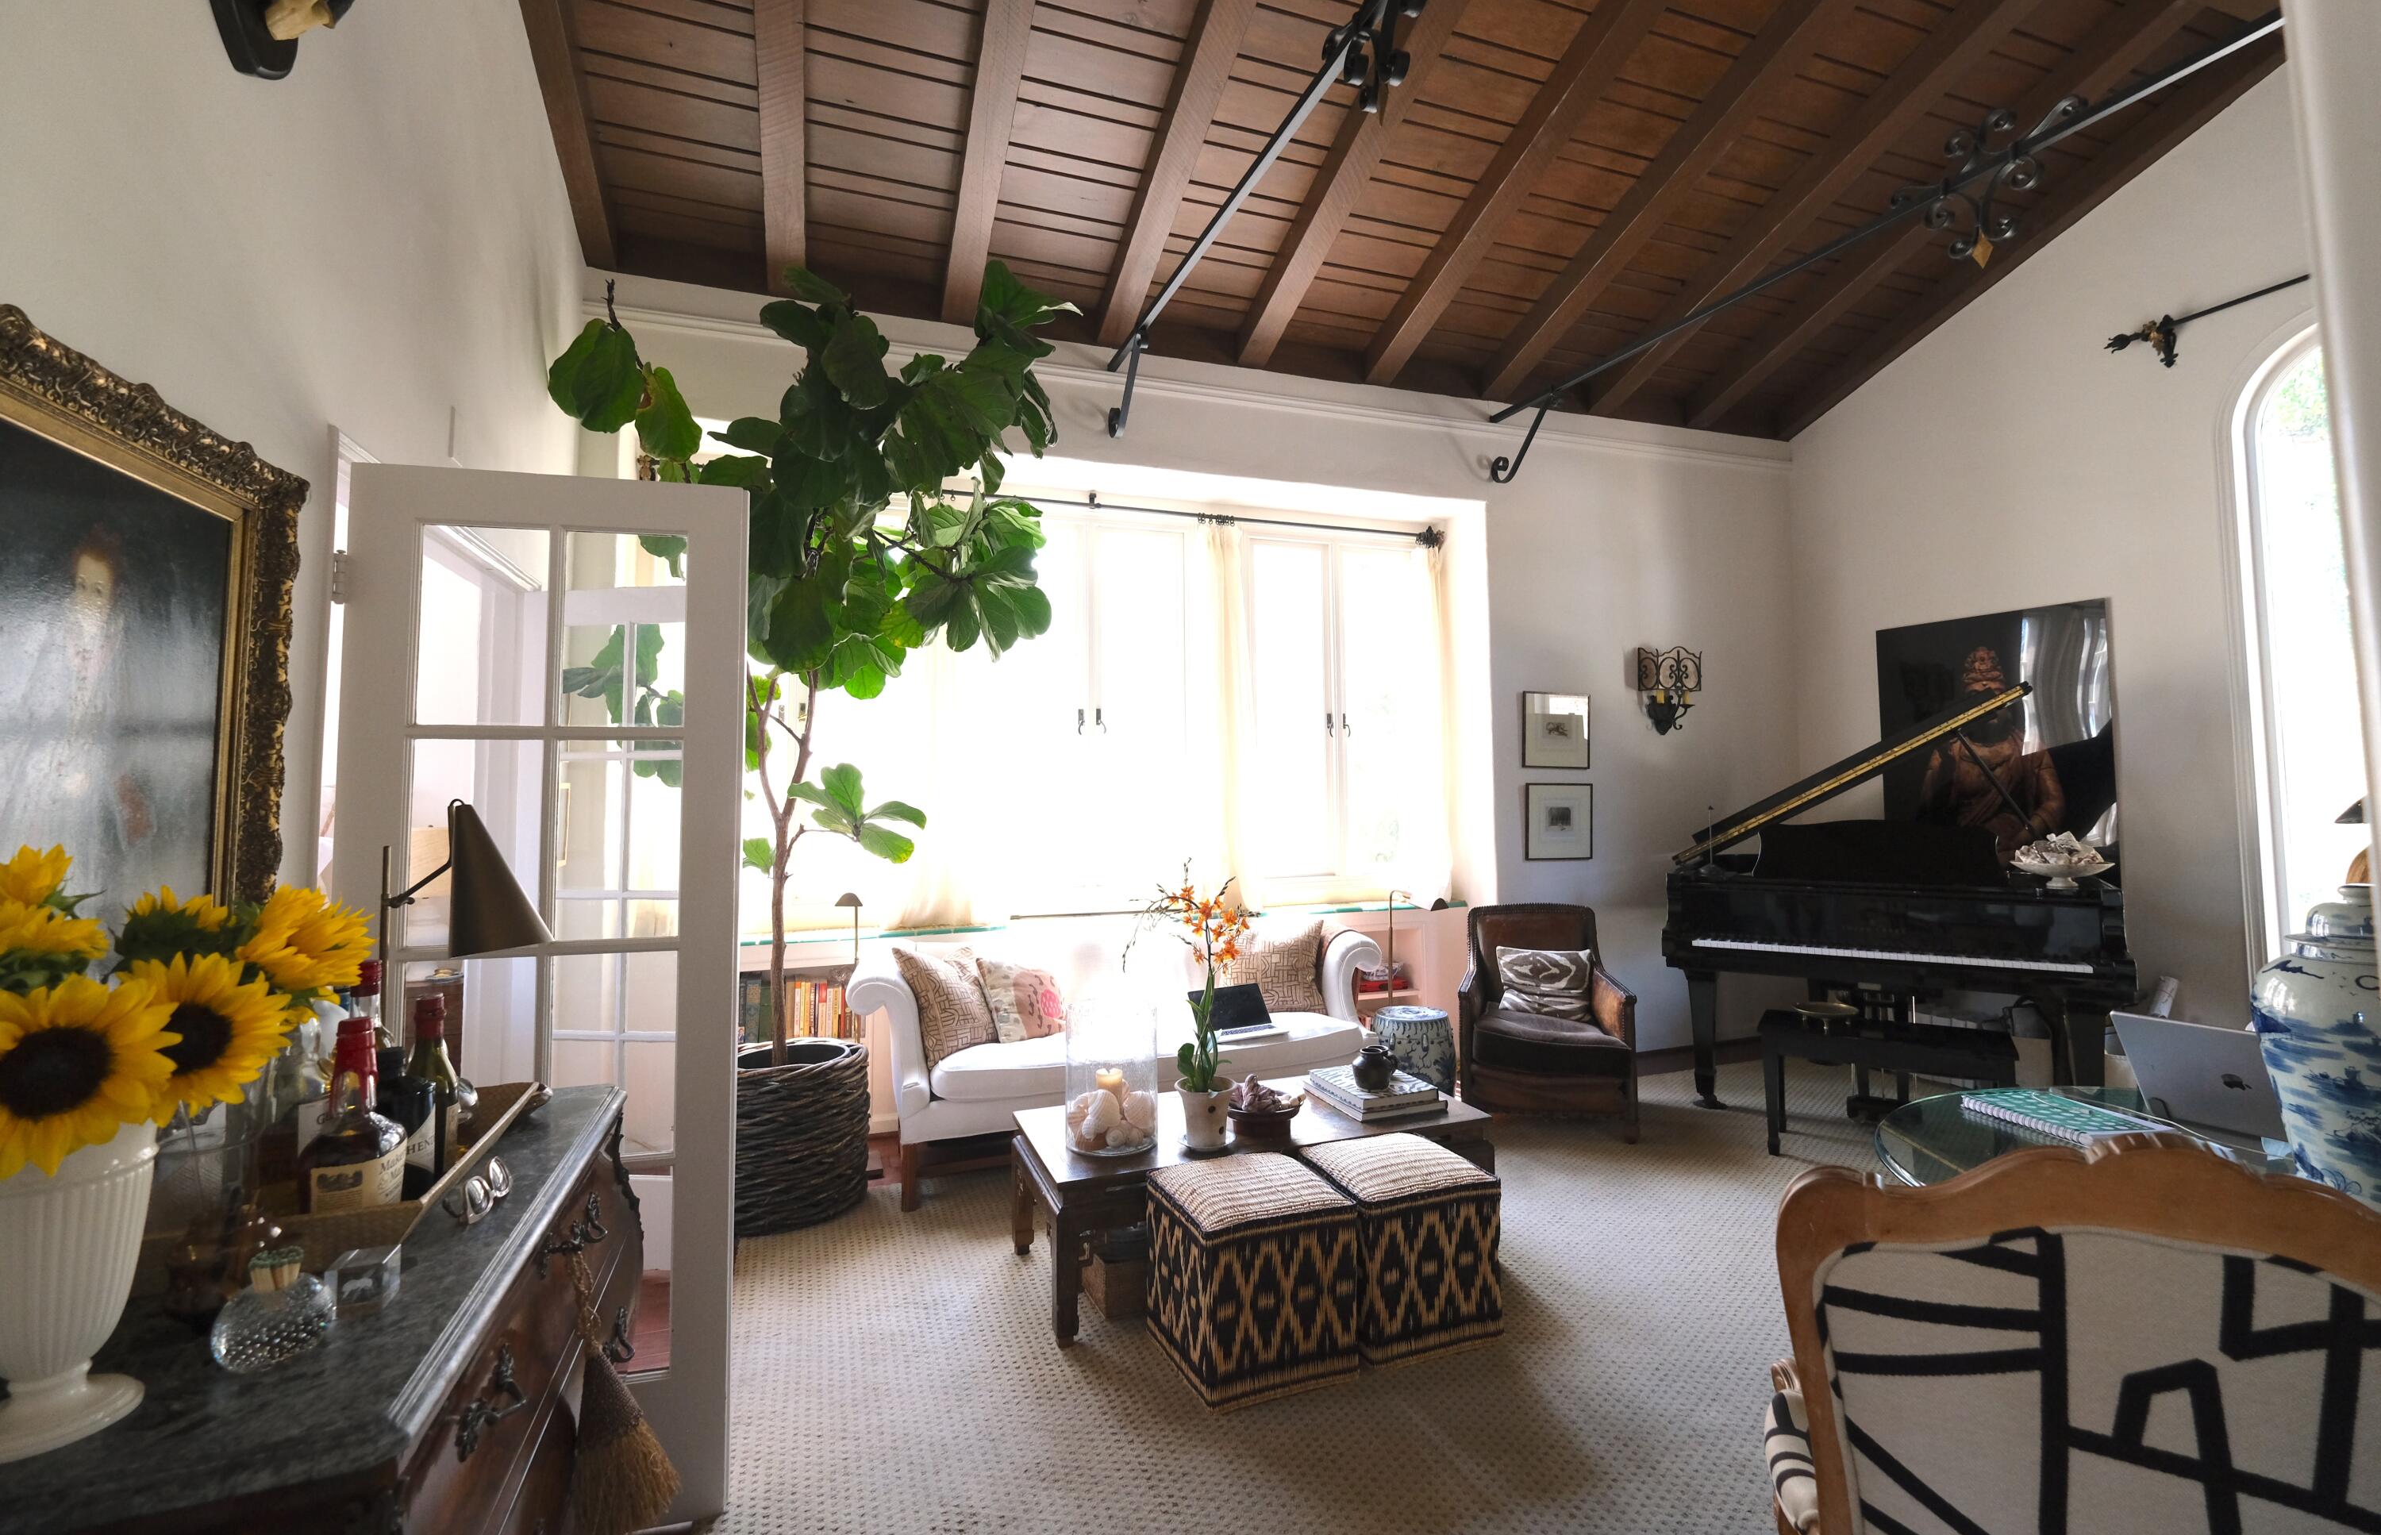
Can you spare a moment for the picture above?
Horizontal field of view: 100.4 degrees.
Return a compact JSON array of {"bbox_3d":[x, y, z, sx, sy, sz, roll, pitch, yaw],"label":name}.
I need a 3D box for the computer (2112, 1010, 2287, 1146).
[{"bbox_3d":[1.825,0.530,1.682,0.270,0.200,0.283,1,-3,-19],"label":"computer"}]

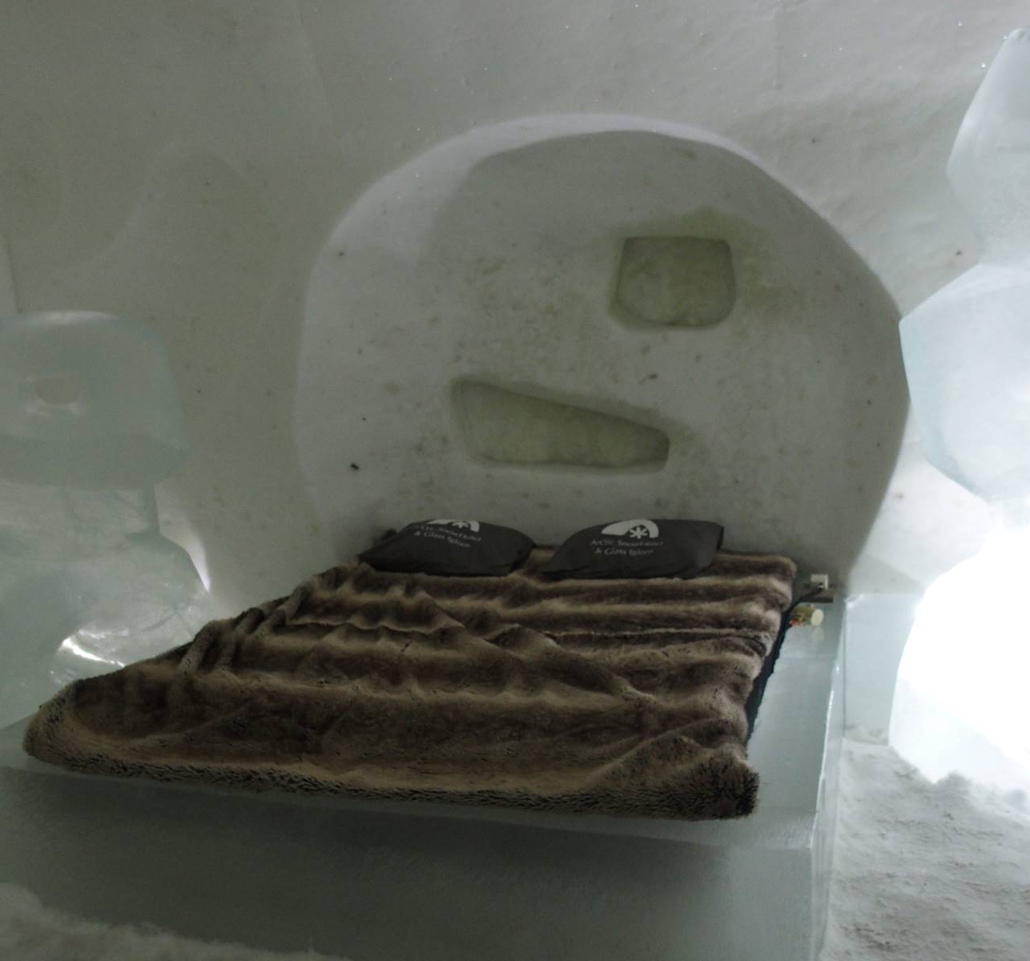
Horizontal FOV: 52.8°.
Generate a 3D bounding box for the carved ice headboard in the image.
[{"bbox_3d":[0.222,-0.460,4.110,2.442,1.848,0.396,0,8,19],"label":"carved ice headboard"}]

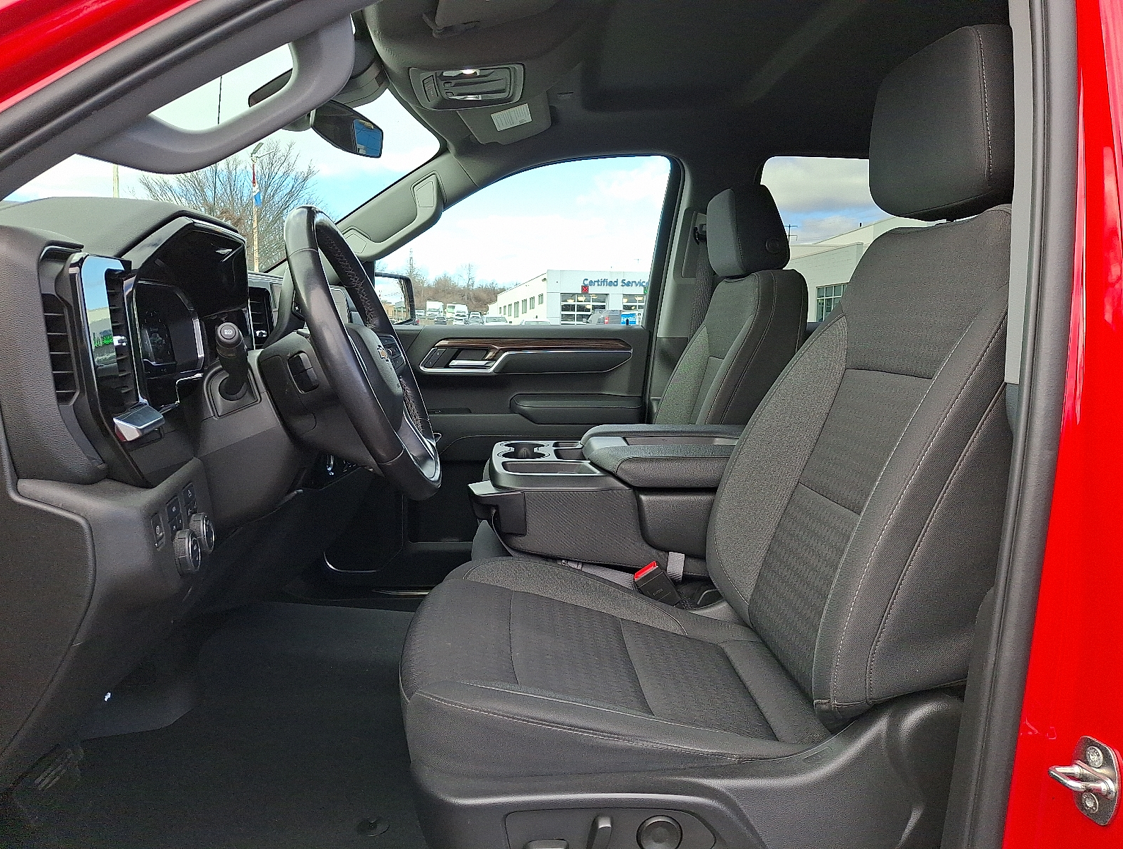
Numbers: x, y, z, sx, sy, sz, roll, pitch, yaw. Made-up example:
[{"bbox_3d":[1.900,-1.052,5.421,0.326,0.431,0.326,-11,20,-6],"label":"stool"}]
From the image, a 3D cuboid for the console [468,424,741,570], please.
[{"bbox_3d":[0.081,0.121,1.483,0.473,0.203,0.380,0,7,-3],"label":"console"}]

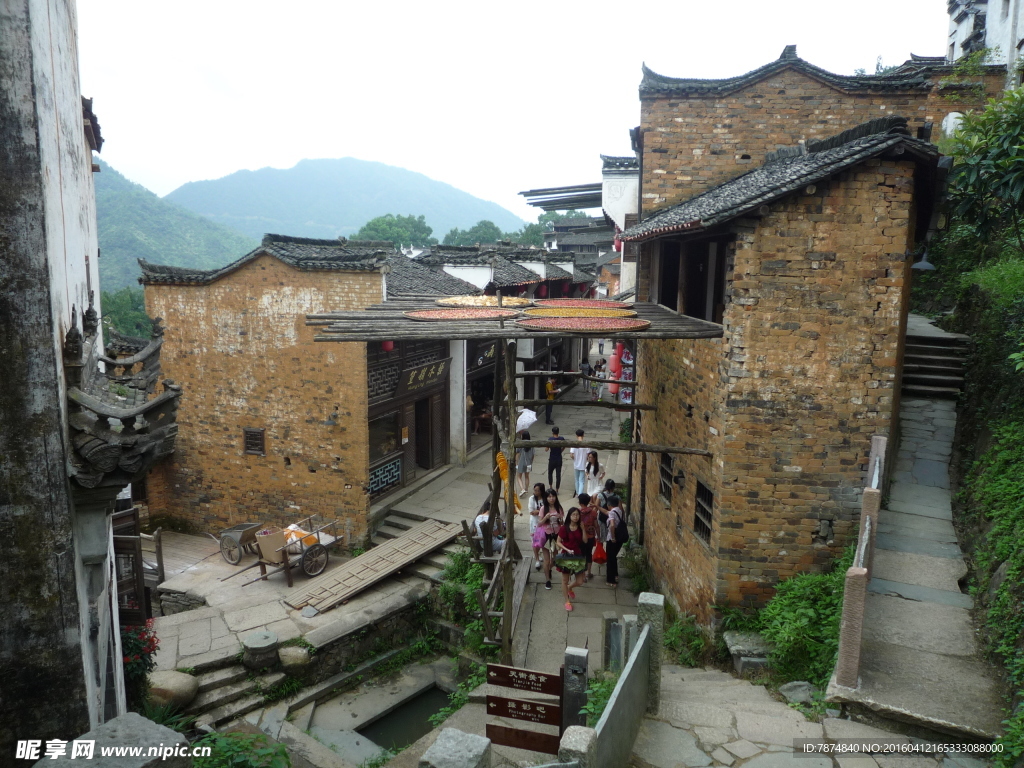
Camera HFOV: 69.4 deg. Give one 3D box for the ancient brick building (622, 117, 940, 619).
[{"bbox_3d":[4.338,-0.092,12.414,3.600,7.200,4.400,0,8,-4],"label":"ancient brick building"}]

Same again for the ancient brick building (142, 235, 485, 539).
[{"bbox_3d":[-4.825,-0.287,19.616,6.700,6.698,6.500,3,8,19],"label":"ancient brick building"}]

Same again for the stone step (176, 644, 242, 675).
[{"bbox_3d":[-4.761,4.361,11.712,1.000,0.160,0.360,-5,10,-32],"label":"stone step"}]

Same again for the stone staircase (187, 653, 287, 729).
[{"bbox_3d":[-4.263,4.580,11.269,1.300,0.480,1.250,-6,11,-39],"label":"stone staircase"}]

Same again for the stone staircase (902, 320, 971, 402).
[{"bbox_3d":[8.025,-0.293,13.955,1.180,1.020,1.750,6,9,33],"label":"stone staircase"}]

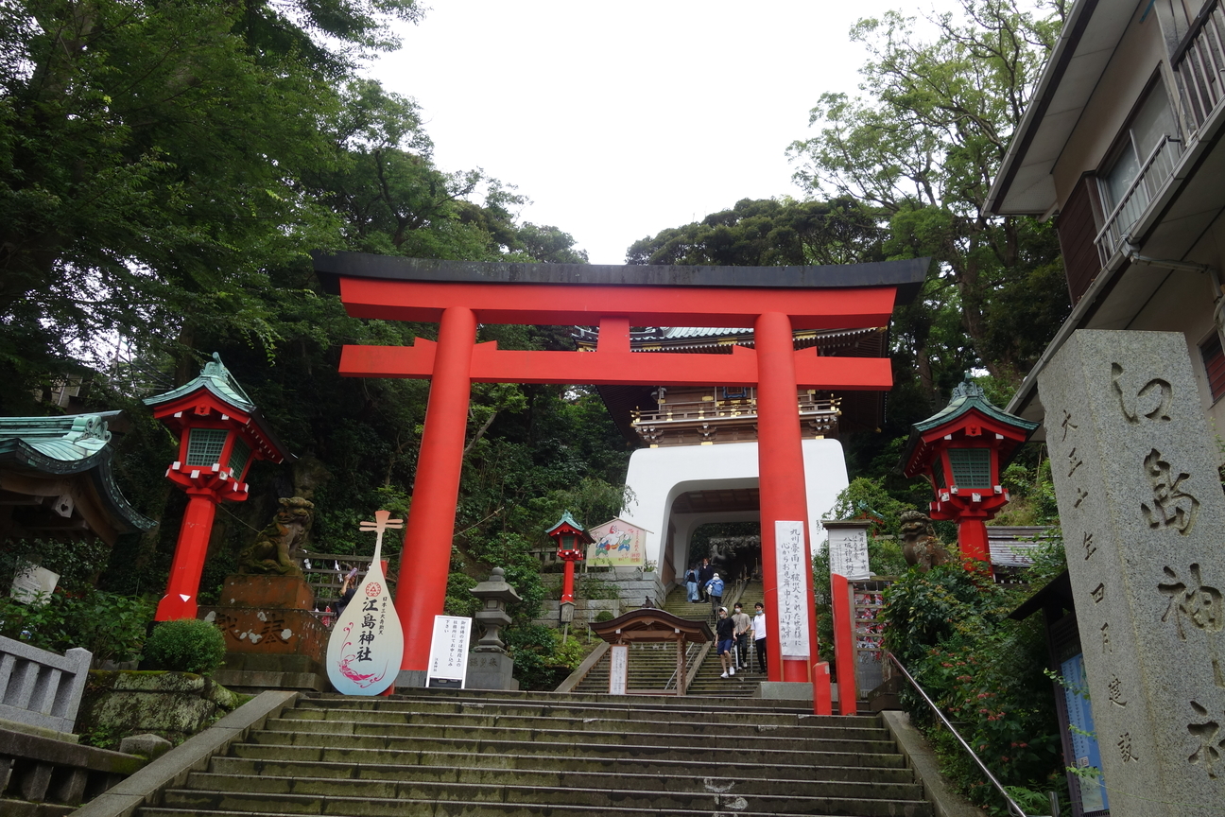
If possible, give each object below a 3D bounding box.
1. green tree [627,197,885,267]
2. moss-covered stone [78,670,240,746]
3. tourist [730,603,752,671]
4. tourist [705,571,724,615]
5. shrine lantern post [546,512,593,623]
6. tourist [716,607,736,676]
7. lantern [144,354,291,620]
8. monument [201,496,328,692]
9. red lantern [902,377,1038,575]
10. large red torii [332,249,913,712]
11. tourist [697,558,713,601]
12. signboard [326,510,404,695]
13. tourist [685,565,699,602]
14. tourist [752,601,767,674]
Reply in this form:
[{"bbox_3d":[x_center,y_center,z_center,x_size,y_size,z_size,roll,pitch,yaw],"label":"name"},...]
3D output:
[{"bbox_3d":[9.553,-10.393,65.092,16.500,10.500,12.000,0,-25,7],"label":"green tree"},{"bbox_3d":[-4.669,3.135,9.818,1.600,0.750,0.750,1,-24,2],"label":"moss-covered stone"},{"bbox_3d":[3.282,5.764,24.205,0.530,1.702,0.420,-4,-26,14],"label":"tourist"},{"bbox_3d":[3.575,6.461,32.882,0.580,1.580,0.500,-4,-25,13],"label":"tourist"},{"bbox_3d":[-1.447,5.278,32.626,1.320,3.290,1.450,-4,-26,15],"label":"shrine lantern post"},{"bbox_3d":[2.782,5.741,23.468,0.550,1.729,0.480,-10,-28,25],"label":"tourist"},{"bbox_3d":[-4.860,1.114,11.357,1.320,3.270,1.460,2,-25,3],"label":"lantern"},{"bbox_3d":[-4.483,2.536,12.800,1.750,2.720,1.750,1,-24,2],"label":"monument"},{"bbox_3d":[3.990,1.397,10.544,1.370,3.600,1.400,0,-24,6],"label":"red lantern"},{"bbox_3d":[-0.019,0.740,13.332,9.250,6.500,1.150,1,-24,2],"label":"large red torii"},{"bbox_3d":[3.448,6.393,35.386,0.550,1.700,0.400,-2,-25,10],"label":"tourist"},{"bbox_3d":[-2.947,2.337,11.698,0.930,2.270,0.120,1,-24,2],"label":"signboard"},{"bbox_3d":[3.069,6.688,36.594,0.530,1.537,0.380,-3,-25,13],"label":"tourist"},{"bbox_3d":[3.709,5.678,23.672,0.520,1.760,0.380,-3,-25,13],"label":"tourist"}]

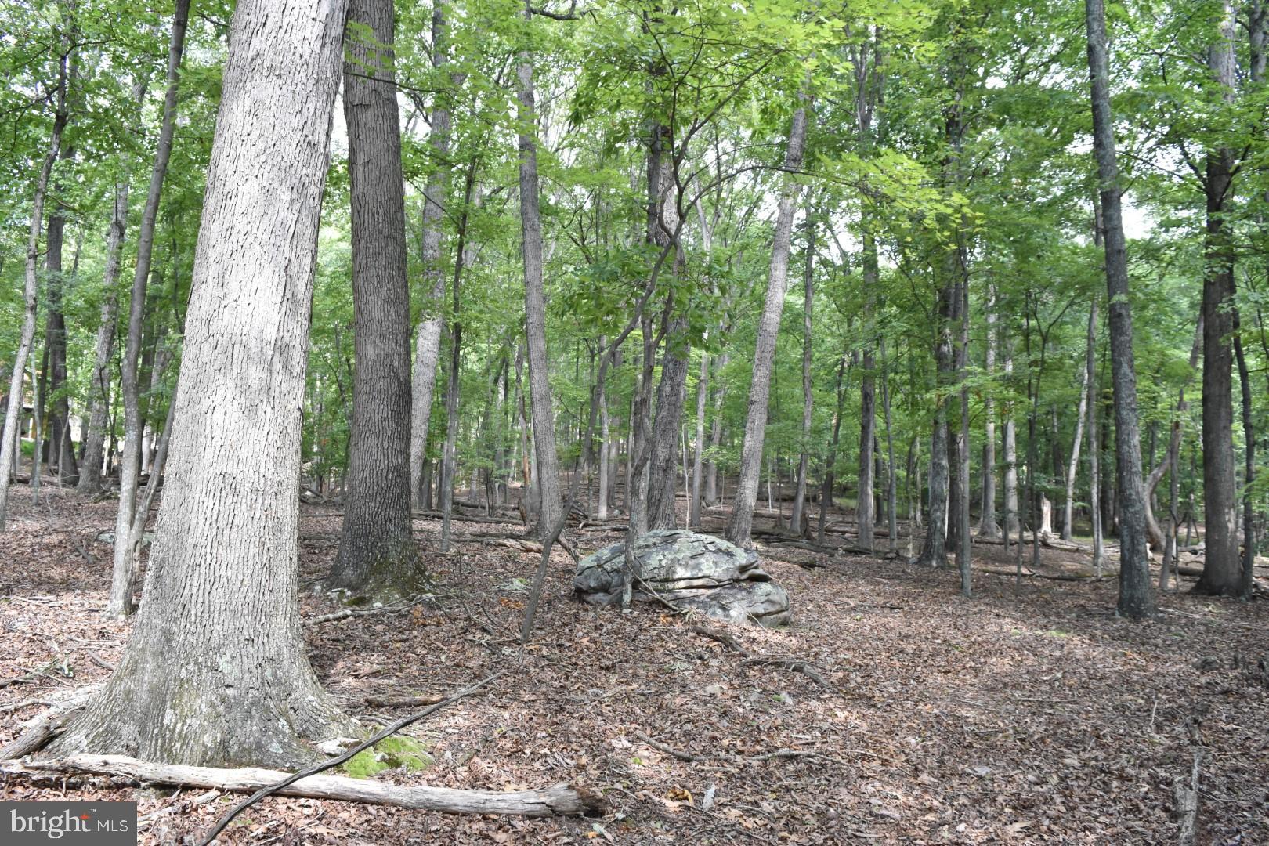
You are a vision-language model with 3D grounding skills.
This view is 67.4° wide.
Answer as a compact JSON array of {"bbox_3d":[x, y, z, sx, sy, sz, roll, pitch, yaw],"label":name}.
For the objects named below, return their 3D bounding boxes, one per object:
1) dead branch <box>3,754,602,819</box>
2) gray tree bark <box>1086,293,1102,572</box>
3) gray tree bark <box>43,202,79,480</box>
[{"bbox_3d":[-1.434,1.547,4.084,2.595,0.150,0.180,2,-2,2],"label":"dead branch"},{"bbox_3d":[8.319,0.199,17.173,0.212,5.001,0.212,-1,-3,26],"label":"gray tree bark"},{"bbox_3d":[-16.545,-2.178,27.500,0.680,8.025,0.680,1,-4,-6],"label":"gray tree bark"}]

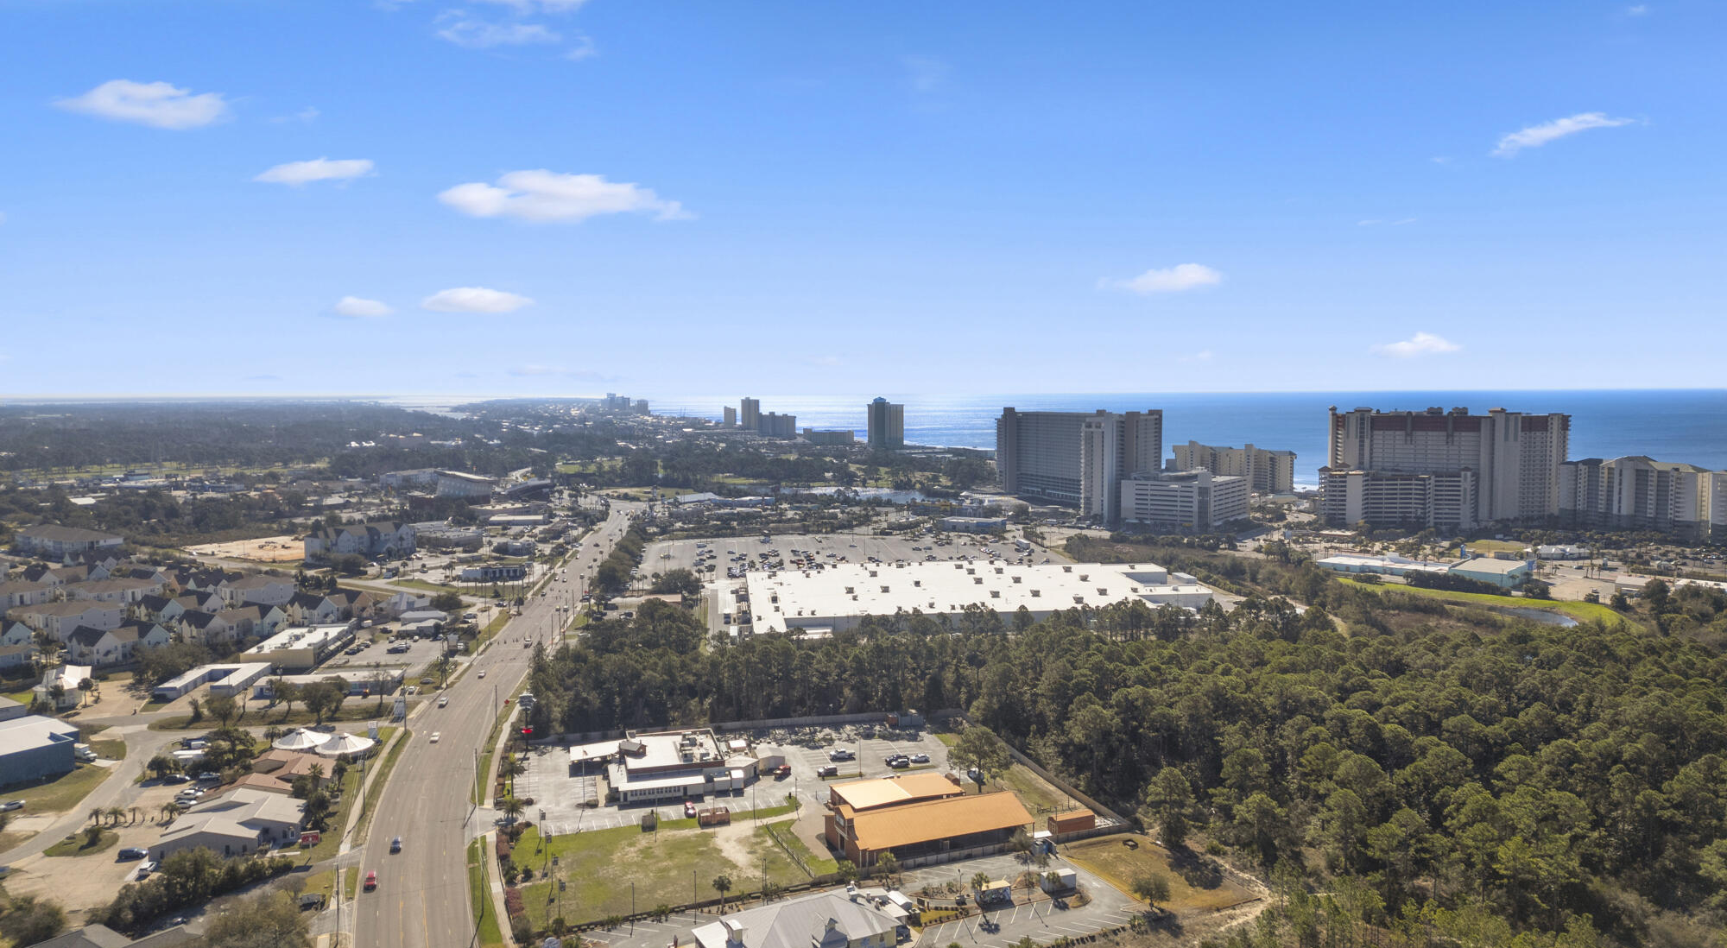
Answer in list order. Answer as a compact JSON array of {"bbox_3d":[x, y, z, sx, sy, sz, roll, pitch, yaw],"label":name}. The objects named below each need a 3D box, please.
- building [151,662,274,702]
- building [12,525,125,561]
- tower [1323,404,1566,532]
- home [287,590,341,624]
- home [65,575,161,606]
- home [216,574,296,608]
[{"bbox_3d":[-204.537,65.037,378.451,24.500,3.600,31.500,-1,4,-4],"label":"building"},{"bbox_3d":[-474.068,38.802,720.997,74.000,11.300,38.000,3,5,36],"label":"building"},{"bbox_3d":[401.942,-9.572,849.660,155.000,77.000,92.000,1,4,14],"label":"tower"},{"bbox_3d":[-221.082,54.450,485.487,21.500,9.800,12.300,3,5,36],"label":"home"},{"bbox_3d":[-326.807,52.343,522.363,25.000,10.300,27.500,3,5,36],"label":"home"},{"bbox_3d":[-265.795,51.807,523.730,27.000,10.300,23.000,2,5,34],"label":"home"}]

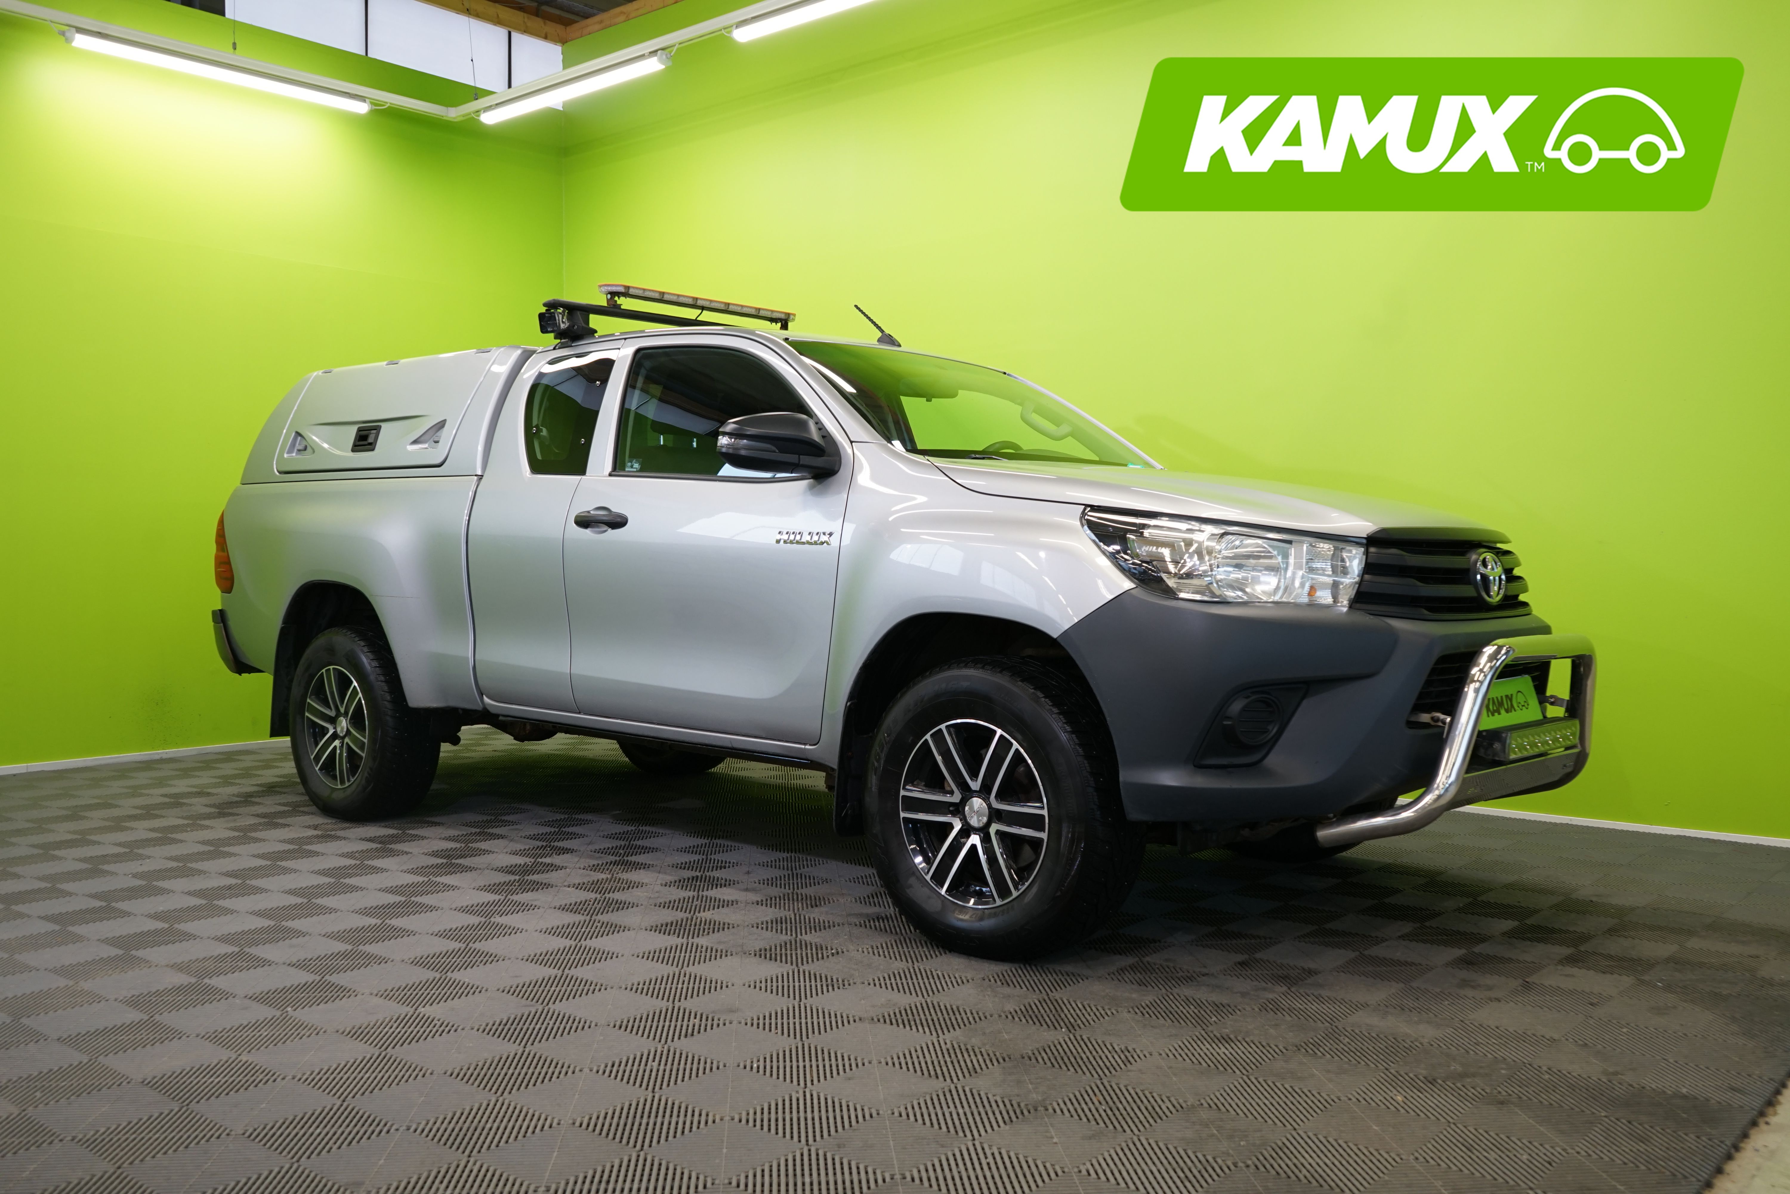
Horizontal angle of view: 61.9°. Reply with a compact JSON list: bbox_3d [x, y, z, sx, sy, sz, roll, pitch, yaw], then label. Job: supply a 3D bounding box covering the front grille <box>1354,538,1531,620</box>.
[{"bbox_3d":[1.451,-0.047,3.775,0.130,0.190,1.190,1,1,41],"label":"front grille"}]

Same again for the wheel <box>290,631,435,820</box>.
[{"bbox_3d":[-2.069,0.490,5.801,0.745,0.745,0.255,1,1,41],"label":"wheel"}]

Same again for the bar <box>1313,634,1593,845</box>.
[{"bbox_3d":[1.458,0.340,3.776,0.430,0.530,1.040,1,1,41],"label":"bar"}]

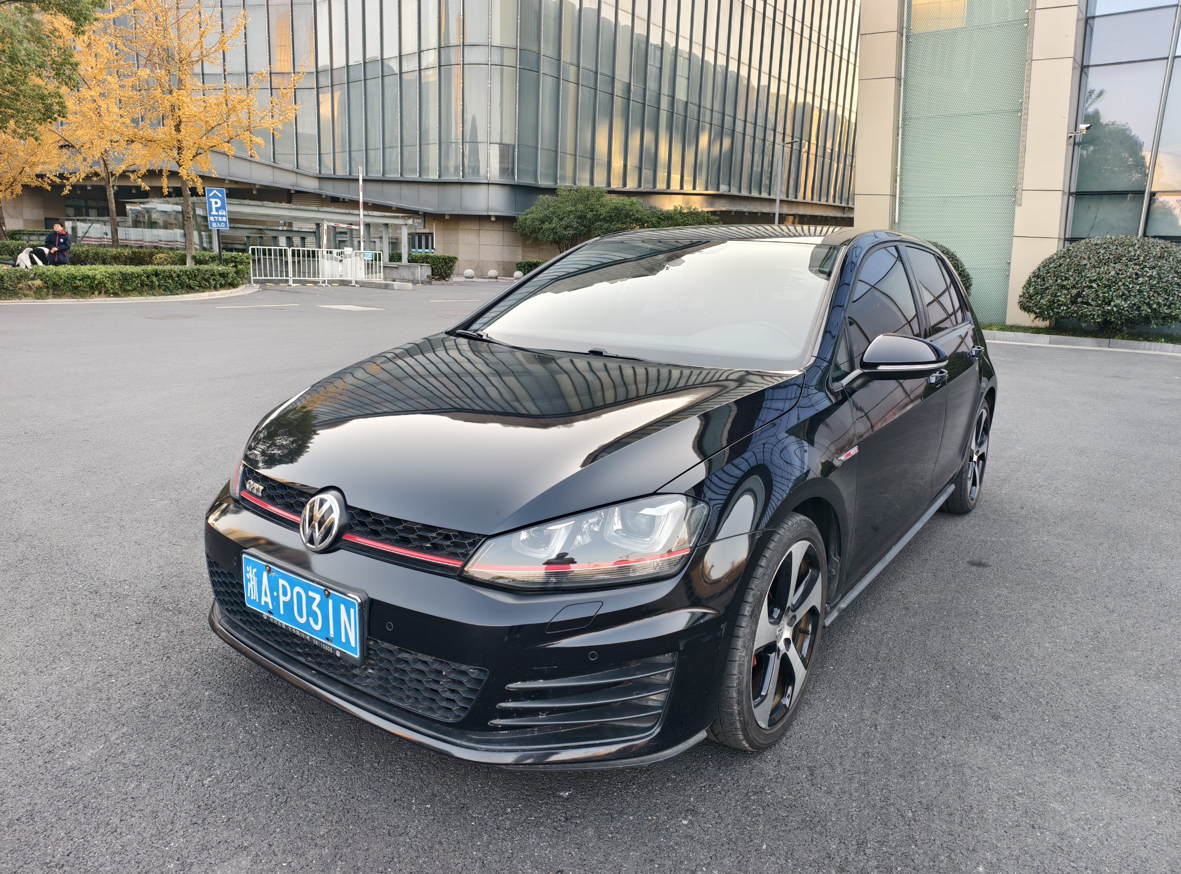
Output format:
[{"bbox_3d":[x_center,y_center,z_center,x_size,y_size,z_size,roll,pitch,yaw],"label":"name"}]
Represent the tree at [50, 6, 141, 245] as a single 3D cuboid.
[{"bbox_3d":[-16.555,-9.441,26.293,3.700,8.100,3.700,1,13,0],"label":"tree"}]

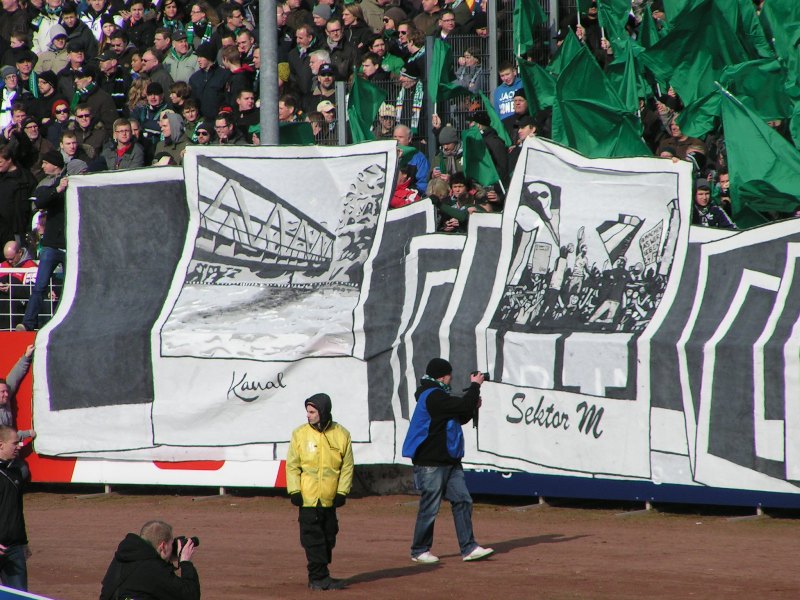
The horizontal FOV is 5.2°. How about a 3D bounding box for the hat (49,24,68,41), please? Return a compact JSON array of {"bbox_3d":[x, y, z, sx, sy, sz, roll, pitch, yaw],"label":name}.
[{"bbox_3d":[-3.636,-2.848,93.500,0.200,0.180,0.230,-1,3,-11],"label":"hat"}]

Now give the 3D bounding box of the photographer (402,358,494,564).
[{"bbox_3d":[0.426,1.445,78.800,0.760,1.830,0.560,-2,3,-12],"label":"photographer"}]

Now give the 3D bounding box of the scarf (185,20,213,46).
[{"bbox_3d":[-2.053,-2.718,89.900,0.280,0.300,0.200,2,7,23],"label":"scarf"}]

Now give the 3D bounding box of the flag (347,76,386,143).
[{"bbox_3d":[-0.343,-1.962,90.000,0.420,0.740,0.280,0,3,18],"label":"flag"}]

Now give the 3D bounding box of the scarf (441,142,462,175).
[{"bbox_3d":[0.508,-1.392,86.700,0.220,0.310,0.170,0,6,12],"label":"scarf"}]

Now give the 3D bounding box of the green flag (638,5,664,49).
[{"bbox_3d":[2.495,-2.719,87.300,0.260,0.450,0.160,1,7,20],"label":"green flag"}]

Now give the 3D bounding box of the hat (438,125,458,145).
[{"bbox_3d":[0.498,-1.700,90.200,0.195,0.200,0.230,-1,11,12],"label":"hat"}]

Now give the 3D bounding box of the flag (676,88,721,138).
[{"bbox_3d":[2.913,-1.826,86.000,0.460,0.490,0.240,1,7,20],"label":"flag"}]

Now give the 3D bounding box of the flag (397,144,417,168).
[{"bbox_3d":[0.059,-1.413,86.800,0.220,0.250,0.140,1,7,20],"label":"flag"}]

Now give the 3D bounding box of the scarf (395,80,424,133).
[{"bbox_3d":[0.100,-1.939,88.000,0.280,0.530,0.180,1,7,18],"label":"scarf"}]

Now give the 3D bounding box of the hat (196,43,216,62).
[{"bbox_3d":[-1.961,-2.511,89.100,0.190,0.190,0.220,5,9,44],"label":"hat"}]

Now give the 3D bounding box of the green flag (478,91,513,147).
[{"bbox_3d":[0.979,-1.860,90.000,0.350,0.570,0.300,0,3,0],"label":"green flag"}]

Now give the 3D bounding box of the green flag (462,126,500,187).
[{"bbox_3d":[0.803,-1.413,86.500,0.380,0.610,0.170,0,6,12],"label":"green flag"}]

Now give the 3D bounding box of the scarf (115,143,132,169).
[{"bbox_3d":[-2.875,-1.502,91.300,0.190,0.275,0.140,0,3,-7],"label":"scarf"}]

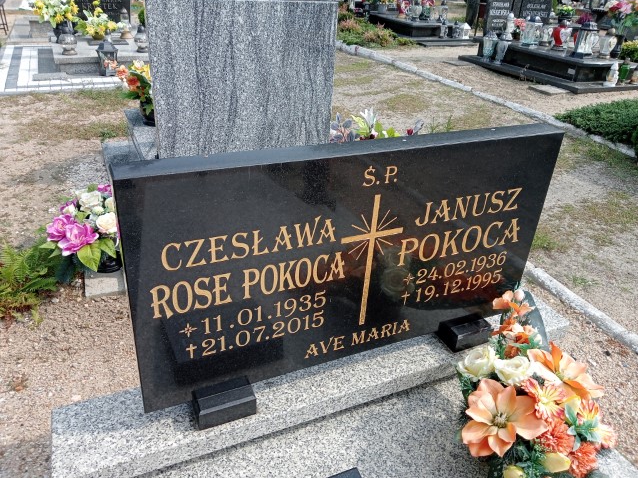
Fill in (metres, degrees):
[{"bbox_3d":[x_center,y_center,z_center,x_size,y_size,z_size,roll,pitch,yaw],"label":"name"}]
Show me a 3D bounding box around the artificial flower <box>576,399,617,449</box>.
[{"bbox_3d":[0.654,0.437,1.217,0.095,0.050,0.100,8,47,-31],"label":"artificial flower"}]

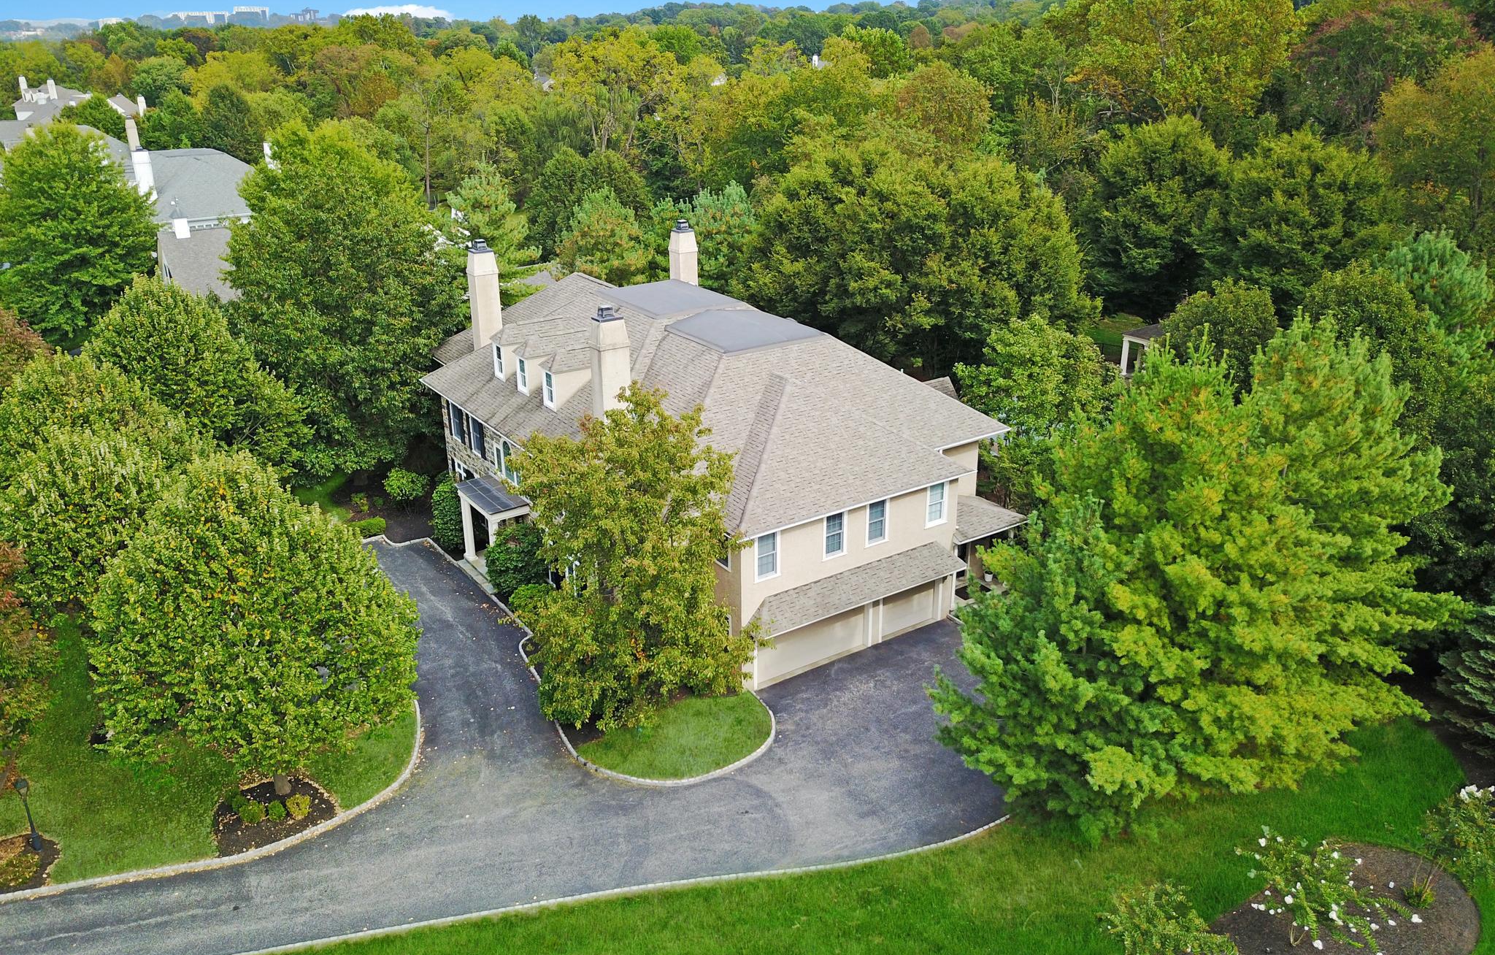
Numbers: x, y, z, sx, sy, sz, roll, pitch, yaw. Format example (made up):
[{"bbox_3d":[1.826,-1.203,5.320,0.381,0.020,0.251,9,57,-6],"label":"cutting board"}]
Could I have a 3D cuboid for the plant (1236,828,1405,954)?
[{"bbox_3d":[14.161,10.408,27.889,3.720,2.690,3.430,0,22,0],"label":"plant"}]

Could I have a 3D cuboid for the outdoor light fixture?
[{"bbox_3d":[-20.458,9.578,31.875,0.416,2.428,0.416,0,22,0],"label":"outdoor light fixture"}]

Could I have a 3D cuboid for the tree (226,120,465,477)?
[{"bbox_3d":[-19.698,-8.765,55.721,11.170,17.050,11.170,0,22,0],"label":"tree"}]

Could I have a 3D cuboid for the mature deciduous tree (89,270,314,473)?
[{"bbox_3d":[-24.010,-3.206,49.528,8.820,11.470,8.820,0,22,0],"label":"mature deciduous tree"}]

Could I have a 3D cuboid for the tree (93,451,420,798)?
[{"bbox_3d":[-13.970,4.611,32.727,8.558,11.030,8.558,0,22,0],"label":"tree"}]

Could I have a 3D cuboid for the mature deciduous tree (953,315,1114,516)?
[{"bbox_3d":[13.753,-3.088,54.304,7.396,9.460,7.396,0,22,0],"label":"mature deciduous tree"}]

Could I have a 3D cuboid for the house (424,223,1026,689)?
[{"bbox_3d":[-2.201,-3.217,50.959,21.007,12.188,26.259,-14,26,-32],"label":"house"}]

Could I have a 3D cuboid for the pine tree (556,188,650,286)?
[{"bbox_3d":[-9.016,-11.288,68.457,6.170,12.050,6.170,0,22,0],"label":"pine tree"}]

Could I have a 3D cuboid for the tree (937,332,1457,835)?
[{"bbox_3d":[13.426,2.180,33.942,15.190,13.330,10.780,0,22,0],"label":"tree"}]

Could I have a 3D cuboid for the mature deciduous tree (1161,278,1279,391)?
[{"bbox_3d":[27.832,-7.715,65.685,6.370,7.550,6.370,0,22,0],"label":"mature deciduous tree"}]

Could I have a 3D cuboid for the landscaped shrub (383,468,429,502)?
[{"bbox_3d":[-16.784,0.539,55.336,2.153,2.017,2.153,0,22,0],"label":"landscaped shrub"}]

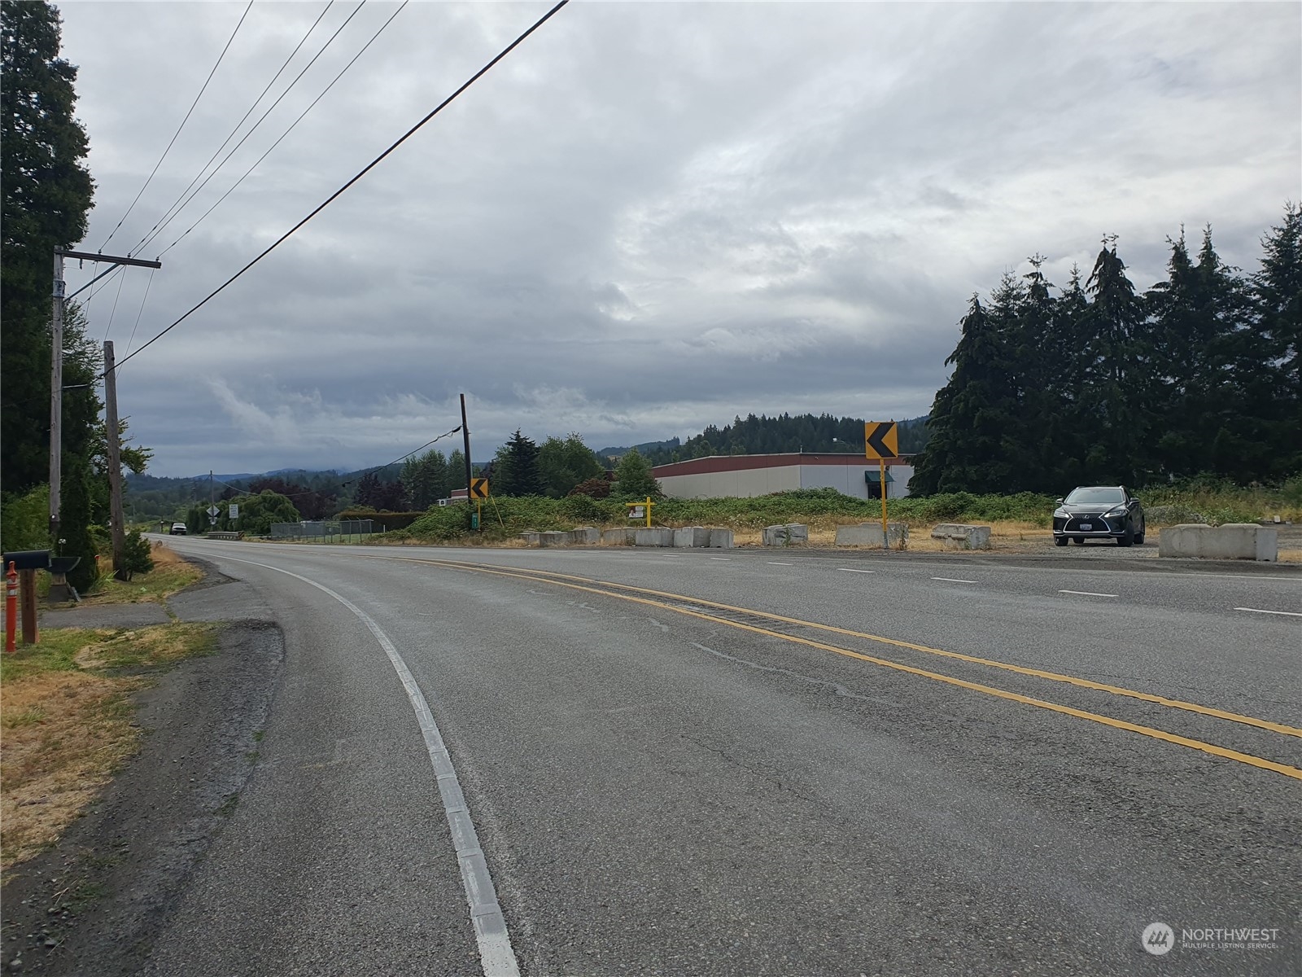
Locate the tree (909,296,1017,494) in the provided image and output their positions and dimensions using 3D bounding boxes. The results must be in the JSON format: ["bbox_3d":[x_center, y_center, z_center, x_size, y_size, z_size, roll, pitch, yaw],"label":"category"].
[{"bbox_3d":[21.200,-5.600,65.000,8.000,14.800,8.000,0,0,0],"label":"tree"}]

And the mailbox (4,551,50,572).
[{"bbox_3d":[-7.845,0.905,12.300,0.500,0.220,0.180,-1,-1,-25],"label":"mailbox"}]

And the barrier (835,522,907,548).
[{"bbox_3d":[6.082,1.305,27.604,0.610,0.670,1.830,0,-2,-40],"label":"barrier"}]

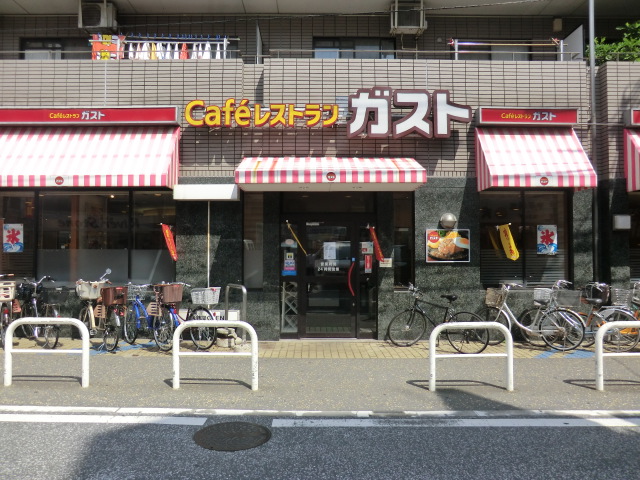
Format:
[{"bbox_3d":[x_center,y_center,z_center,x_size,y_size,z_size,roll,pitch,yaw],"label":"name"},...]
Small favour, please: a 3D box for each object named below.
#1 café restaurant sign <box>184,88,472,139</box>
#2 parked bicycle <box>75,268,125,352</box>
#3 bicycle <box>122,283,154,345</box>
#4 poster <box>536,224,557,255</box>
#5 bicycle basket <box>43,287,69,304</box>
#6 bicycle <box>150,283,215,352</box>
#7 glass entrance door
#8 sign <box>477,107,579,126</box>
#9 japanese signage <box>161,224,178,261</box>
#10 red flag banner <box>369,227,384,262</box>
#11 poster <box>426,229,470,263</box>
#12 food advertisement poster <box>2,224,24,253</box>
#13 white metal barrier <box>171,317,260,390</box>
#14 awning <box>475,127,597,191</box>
[{"bbox_3d":[0.149,-2.194,7.795,4.962,0.879,0.220,0,-1,0],"label":"café restaurant sign"},{"bbox_3d":[-3.680,1.146,7.373,1.750,1.250,0.580,-1,-1,45],"label":"parked bicycle"},{"bbox_3d":[-2.930,1.253,7.420,0.560,1.060,1.660,1,-2,-43],"label":"bicycle"},{"bbox_3d":[4.076,0.004,7.950,0.360,0.520,0.020,0,-1,0],"label":"poster"},{"bbox_3d":[-4.365,0.919,7.380,0.290,0.270,0.370,-1,-2,41],"label":"bicycle basket"},{"bbox_3d":[-2.330,1.257,7.500,1.680,1.070,0.560,-1,-1,38],"label":"bicycle"},{"bbox_3d":[0.161,0.666,8.061,1.751,2.218,0.100,0,-1,0],"label":"glass entrance door"},{"bbox_3d":[3.657,-2.160,7.875,1.713,0.316,0.220,0,-1,0],"label":"sign"},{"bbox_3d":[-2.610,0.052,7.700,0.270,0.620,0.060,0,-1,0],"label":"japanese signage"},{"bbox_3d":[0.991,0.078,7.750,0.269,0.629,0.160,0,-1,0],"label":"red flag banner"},{"bbox_3d":[2.288,0.108,7.900,0.770,0.585,0.050,0,-1,0],"label":"poster"},{"bbox_3d":[-5.519,-0.025,8.001,0.369,0.508,0.020,0,-1,0],"label":"food advertisement poster"},{"bbox_3d":[-1.226,1.359,5.220,1.000,0.825,0.078,0,-1,0],"label":"white metal barrier"},{"bbox_3d":[3.683,-1.433,7.623,1.699,1.158,0.700,0,-1,0],"label":"awning"}]

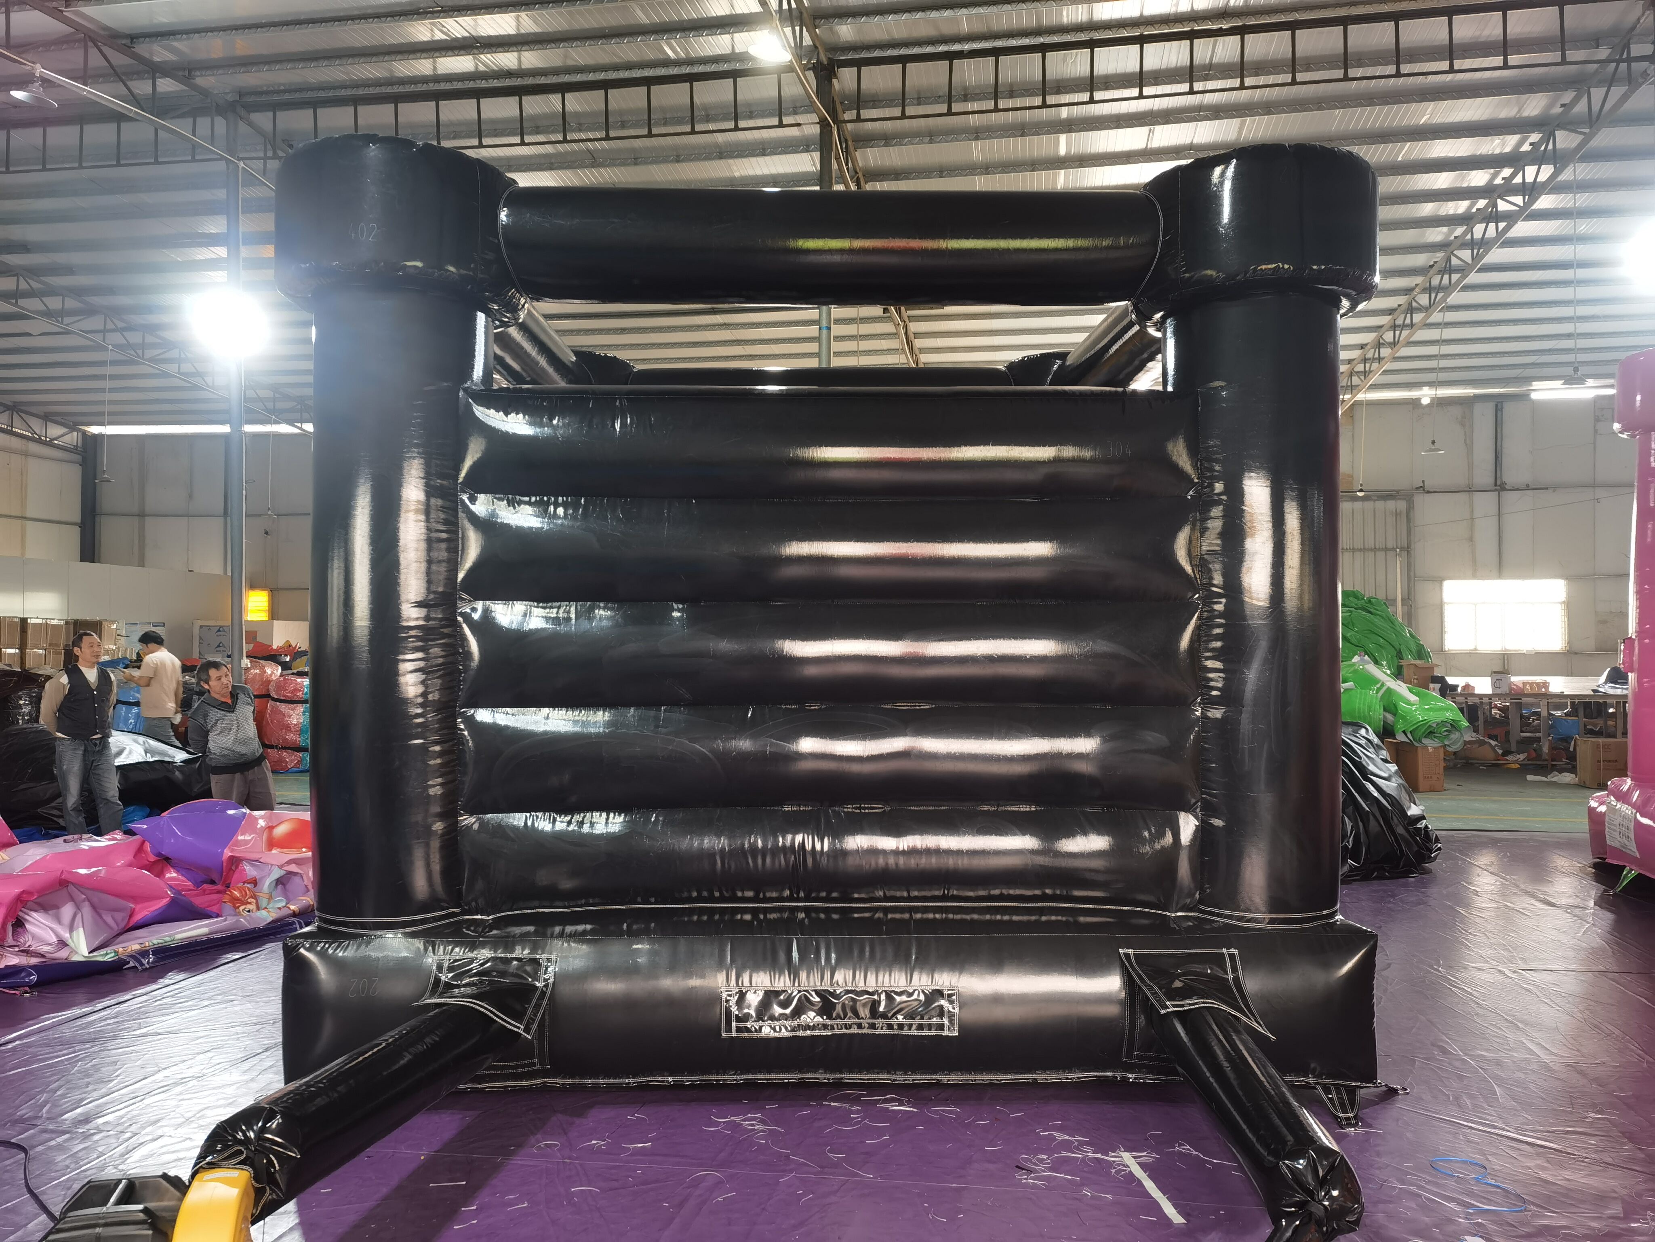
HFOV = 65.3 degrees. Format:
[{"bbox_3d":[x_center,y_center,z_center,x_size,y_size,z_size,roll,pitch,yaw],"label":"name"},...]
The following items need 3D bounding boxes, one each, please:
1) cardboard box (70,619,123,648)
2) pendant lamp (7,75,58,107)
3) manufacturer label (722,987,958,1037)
[{"bbox_3d":[-8.341,0.155,14.700,0.420,0.340,0.380,0,0,6],"label":"cardboard box"},{"bbox_3d":[-6.093,-4.061,9.900,0.330,0.210,0.330,0,0,0],"label":"pendant lamp"},{"bbox_3d":[0.044,1.413,4.670,0.850,0.185,0.020,0,0,0],"label":"manufacturer label"}]

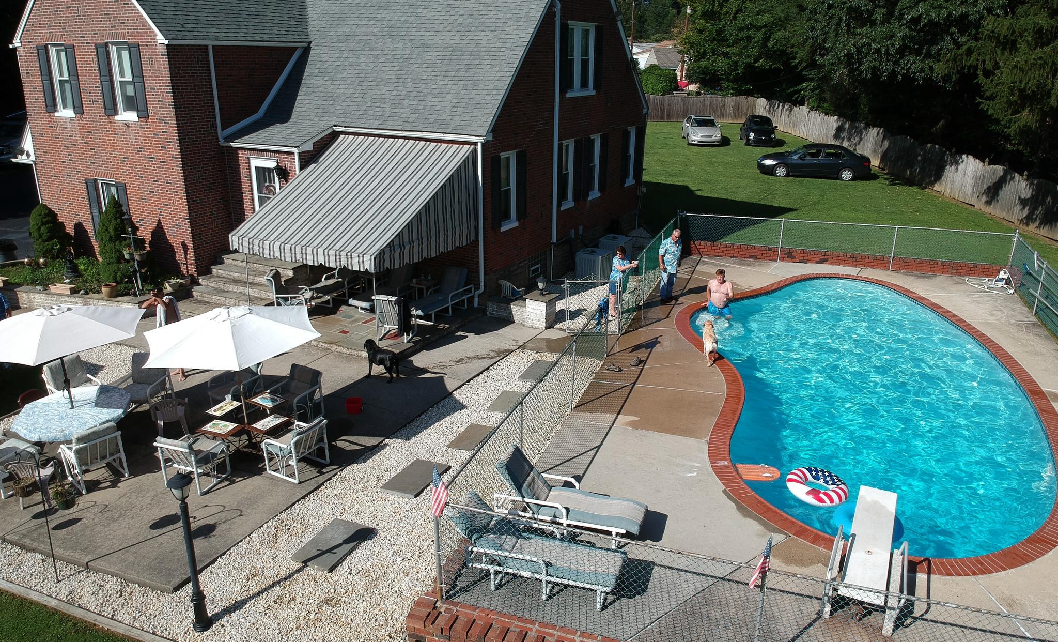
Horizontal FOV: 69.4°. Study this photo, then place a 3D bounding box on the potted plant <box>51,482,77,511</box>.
[{"bbox_3d":[-4.856,1.834,7.980,0.280,0.290,0.280,1,18,0],"label":"potted plant"}]

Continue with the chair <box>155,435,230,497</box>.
[{"bbox_3d":[-4.531,1.825,10.306,0.670,0.750,0.690,7,19,18],"label":"chair"}]

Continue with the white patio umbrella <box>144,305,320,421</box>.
[{"bbox_3d":[-4.039,0.854,10.855,2.550,2.200,2.450,-2,19,-5],"label":"white patio umbrella"}]

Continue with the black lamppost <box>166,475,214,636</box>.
[{"bbox_3d":[-3.290,2.263,7.467,0.250,1.770,0.250,0,19,0],"label":"black lamppost"}]

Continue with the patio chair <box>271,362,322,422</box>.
[{"bbox_3d":[-3.906,1.242,12.833,0.646,0.780,0.714,10,22,26],"label":"patio chair"}]

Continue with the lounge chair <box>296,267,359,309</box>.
[{"bbox_3d":[-4.522,-0.961,17.862,0.680,0.900,1.820,7,20,19],"label":"lounge chair"}]

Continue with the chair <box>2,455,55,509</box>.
[{"bbox_3d":[-6.666,2.074,10.394,0.570,0.780,0.570,-2,20,-8],"label":"chair"}]

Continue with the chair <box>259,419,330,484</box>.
[{"bbox_3d":[-3.240,1.720,10.690,0.690,0.750,0.670,10,20,25],"label":"chair"}]

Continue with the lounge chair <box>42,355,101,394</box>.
[{"bbox_3d":[-7.694,1.138,12.938,0.734,0.840,0.646,15,24,35],"label":"lounge chair"}]

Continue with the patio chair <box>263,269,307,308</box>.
[{"bbox_3d":[-5.512,-0.632,17.476,0.790,0.930,0.650,0,19,-1],"label":"patio chair"}]

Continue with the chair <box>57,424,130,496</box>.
[{"bbox_3d":[-5.842,1.761,10.263,0.720,0.840,0.620,16,24,38],"label":"chair"}]

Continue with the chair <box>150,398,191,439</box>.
[{"bbox_3d":[-5.696,1.431,12.250,0.570,0.780,0.570,-6,20,-17],"label":"chair"}]

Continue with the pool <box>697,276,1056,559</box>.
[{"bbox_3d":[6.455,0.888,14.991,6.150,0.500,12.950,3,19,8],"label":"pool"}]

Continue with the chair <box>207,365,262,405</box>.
[{"bbox_3d":[-5.042,1.102,13.216,0.646,0.770,0.714,13,23,32],"label":"chair"}]

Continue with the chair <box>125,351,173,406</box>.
[{"bbox_3d":[-6.578,1.110,13.034,0.646,0.850,0.744,2,19,5],"label":"chair"}]

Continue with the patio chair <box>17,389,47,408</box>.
[{"bbox_3d":[-7.082,1.428,11.269,0.560,0.820,0.560,11,21,28],"label":"patio chair"}]

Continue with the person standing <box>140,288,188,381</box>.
[{"bbox_3d":[-6.380,0.225,13.513,0.660,1.680,0.520,9,20,24],"label":"person standing"}]

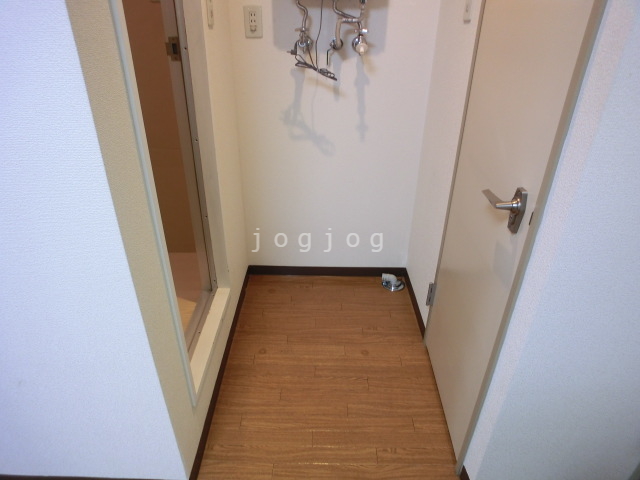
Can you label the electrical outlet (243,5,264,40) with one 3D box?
[{"bbox_3d":[-0.268,-0.875,1.560,0.071,0.120,0.012,1,29,-1],"label":"electrical outlet"}]

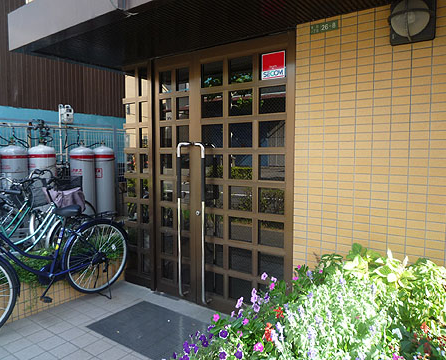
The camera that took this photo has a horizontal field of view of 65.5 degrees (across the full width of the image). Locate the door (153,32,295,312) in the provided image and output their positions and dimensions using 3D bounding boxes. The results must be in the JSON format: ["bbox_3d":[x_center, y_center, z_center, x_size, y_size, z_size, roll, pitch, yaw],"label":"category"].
[{"bbox_3d":[-0.067,0.017,2.839,1.380,2.170,0.100,3,5,34],"label":"door"}]

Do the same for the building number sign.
[{"bbox_3d":[0.642,-0.976,2.212,0.180,0.060,0.010,3,5,34],"label":"building number sign"}]

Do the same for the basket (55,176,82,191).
[{"bbox_3d":[-1.653,0.121,3.650,0.340,0.250,0.280,3,5,34],"label":"basket"}]

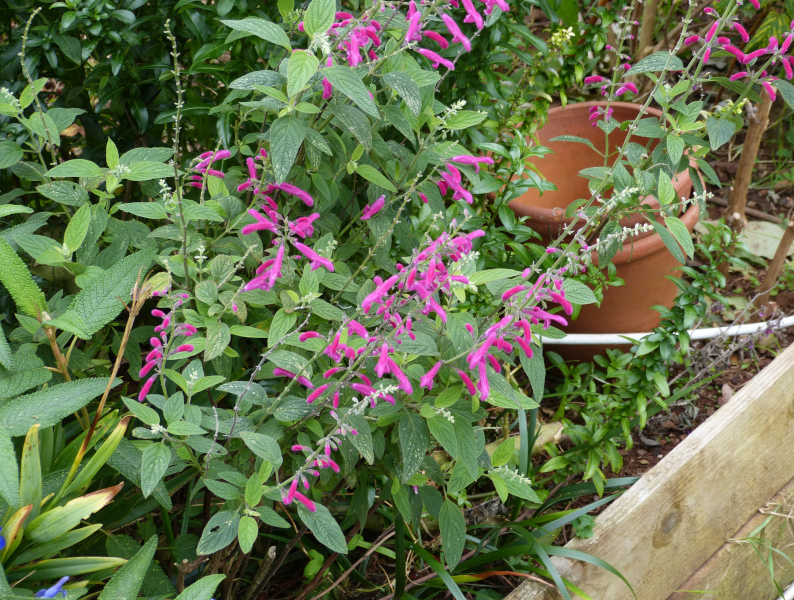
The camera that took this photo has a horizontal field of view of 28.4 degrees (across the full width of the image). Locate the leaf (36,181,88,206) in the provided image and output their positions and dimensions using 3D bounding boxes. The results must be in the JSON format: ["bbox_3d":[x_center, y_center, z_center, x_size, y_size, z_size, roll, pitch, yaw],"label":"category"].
[{"bbox_3d":[-0.342,-0.108,1.600,0.054,0.009,0.026,15,51,5],"label":"leaf"}]

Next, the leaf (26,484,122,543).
[{"bbox_3d":[-0.313,0.206,1.520,0.098,0.013,0.032,-25,56,-9],"label":"leaf"}]

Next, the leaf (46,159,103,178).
[{"bbox_3d":[-0.345,-0.141,1.680,0.061,0.010,0.025,-3,41,-5],"label":"leaf"}]

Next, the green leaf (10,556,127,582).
[{"bbox_3d":[-0.324,0.266,1.550,0.119,0.010,0.023,-8,41,2],"label":"green leaf"}]

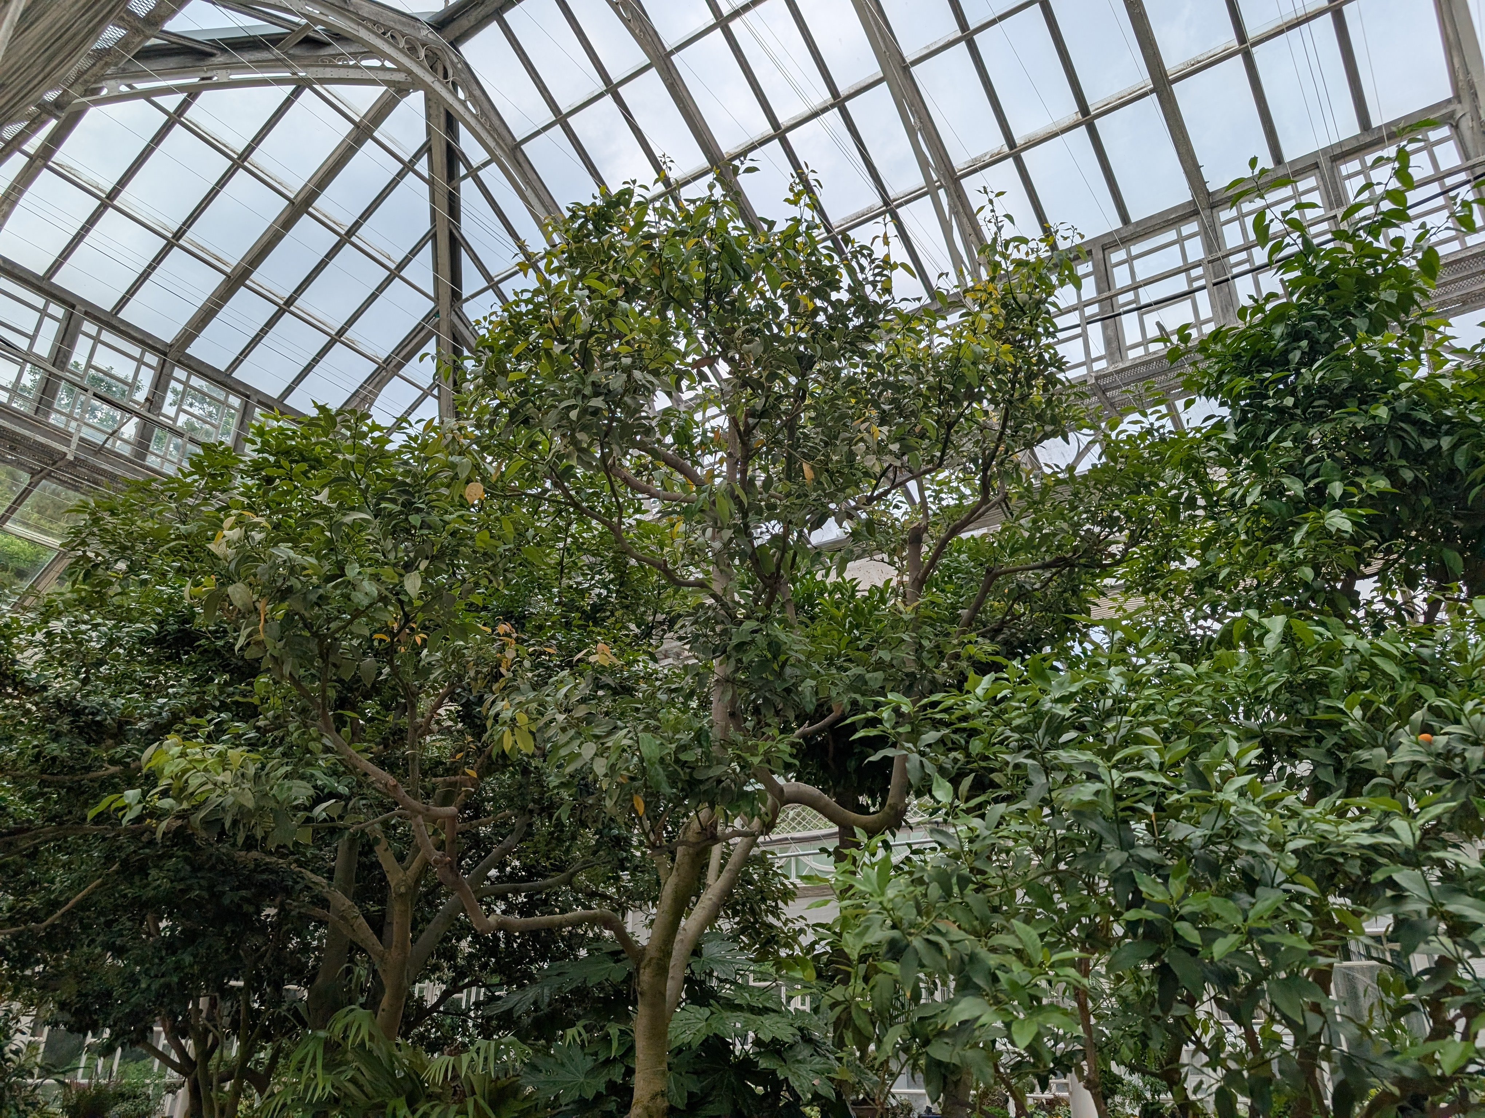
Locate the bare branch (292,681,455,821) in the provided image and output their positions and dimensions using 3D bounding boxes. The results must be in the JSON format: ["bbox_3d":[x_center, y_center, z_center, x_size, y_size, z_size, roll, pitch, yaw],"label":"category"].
[{"bbox_3d":[-1.333,0.707,3.750,0.498,0.429,0.250,9,-25,-18],"label":"bare branch"}]

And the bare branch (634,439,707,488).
[{"bbox_3d":[-0.340,-0.442,4.800,0.325,0.154,0.150,3,-24,-4],"label":"bare branch"}]

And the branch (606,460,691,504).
[{"bbox_3d":[-0.430,-0.363,4.800,0.395,0.124,0.160,3,-24,-5],"label":"branch"}]

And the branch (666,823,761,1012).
[{"bbox_3d":[-0.107,1.422,4.100,0.360,0.710,0.220,1,-24,-1],"label":"branch"}]

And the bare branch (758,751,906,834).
[{"bbox_3d":[0.346,0.914,4.000,0.586,0.289,0.200,-1,-24,5],"label":"bare branch"}]

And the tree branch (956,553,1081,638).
[{"bbox_3d":[1.235,0.168,4.600,0.521,0.261,0.250,-6,-25,15],"label":"tree branch"}]

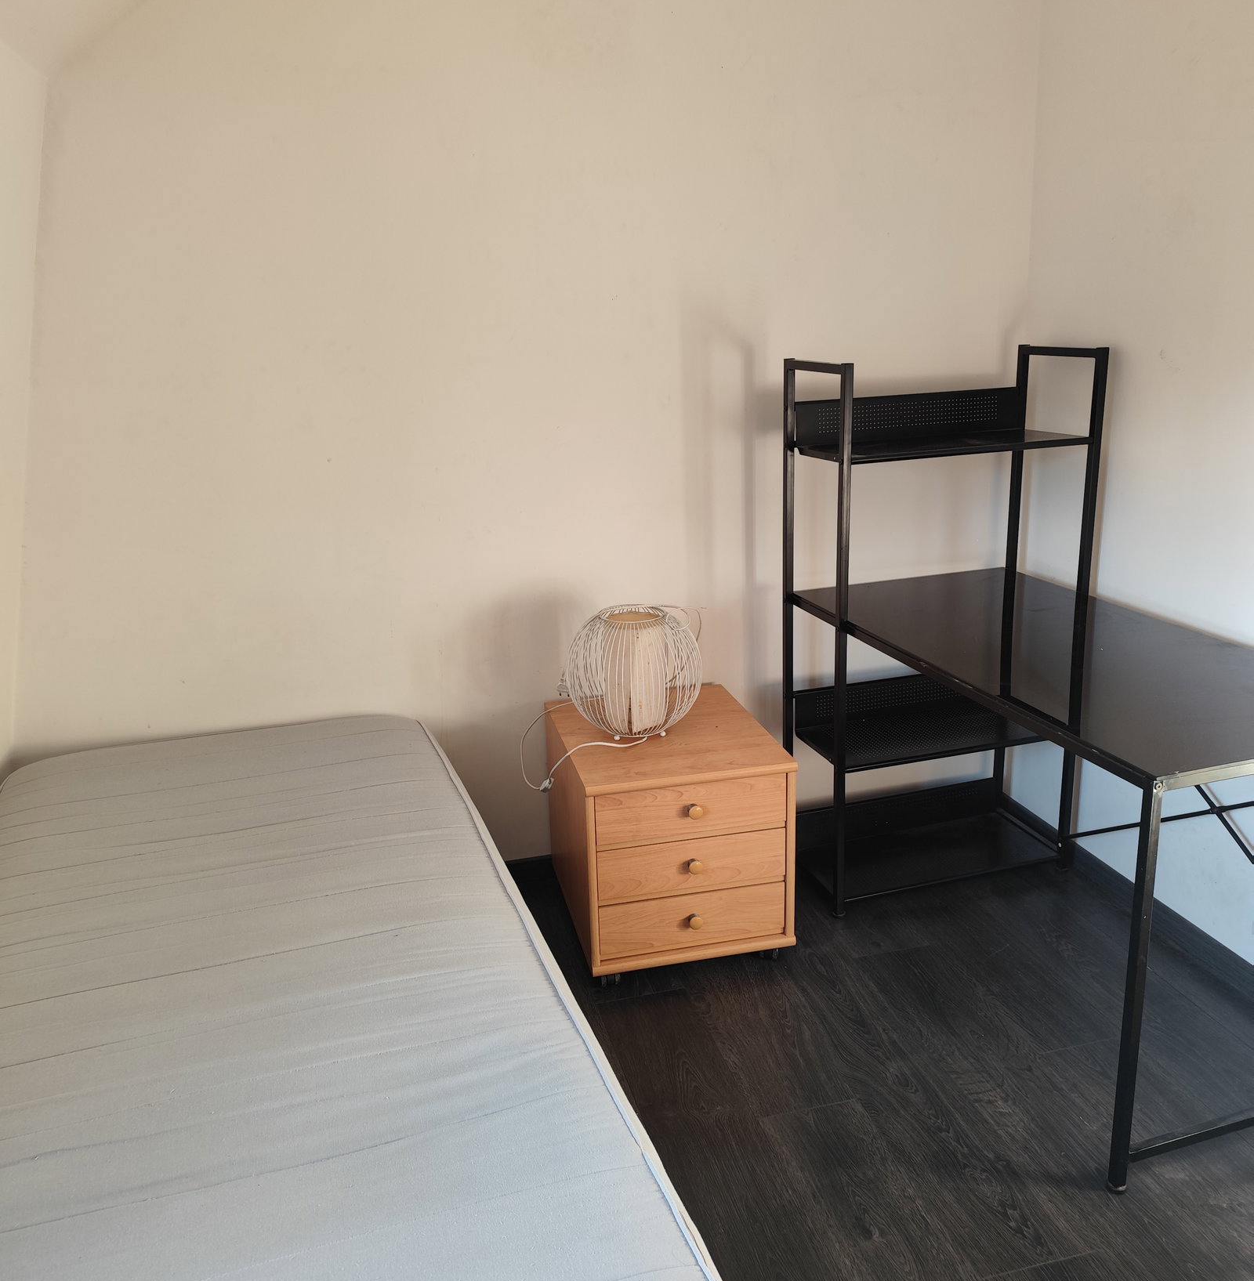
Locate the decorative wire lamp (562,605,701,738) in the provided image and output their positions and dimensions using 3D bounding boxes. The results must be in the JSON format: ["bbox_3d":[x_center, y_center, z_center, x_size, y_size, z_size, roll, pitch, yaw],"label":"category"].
[{"bbox_3d":[0.023,0.069,2.518,0.308,0.274,0.308,-3,16,1],"label":"decorative wire lamp"}]

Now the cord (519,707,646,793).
[{"bbox_3d":[-0.115,0.239,2.589,0.268,0.109,0.328,-6,16,-11],"label":"cord"}]

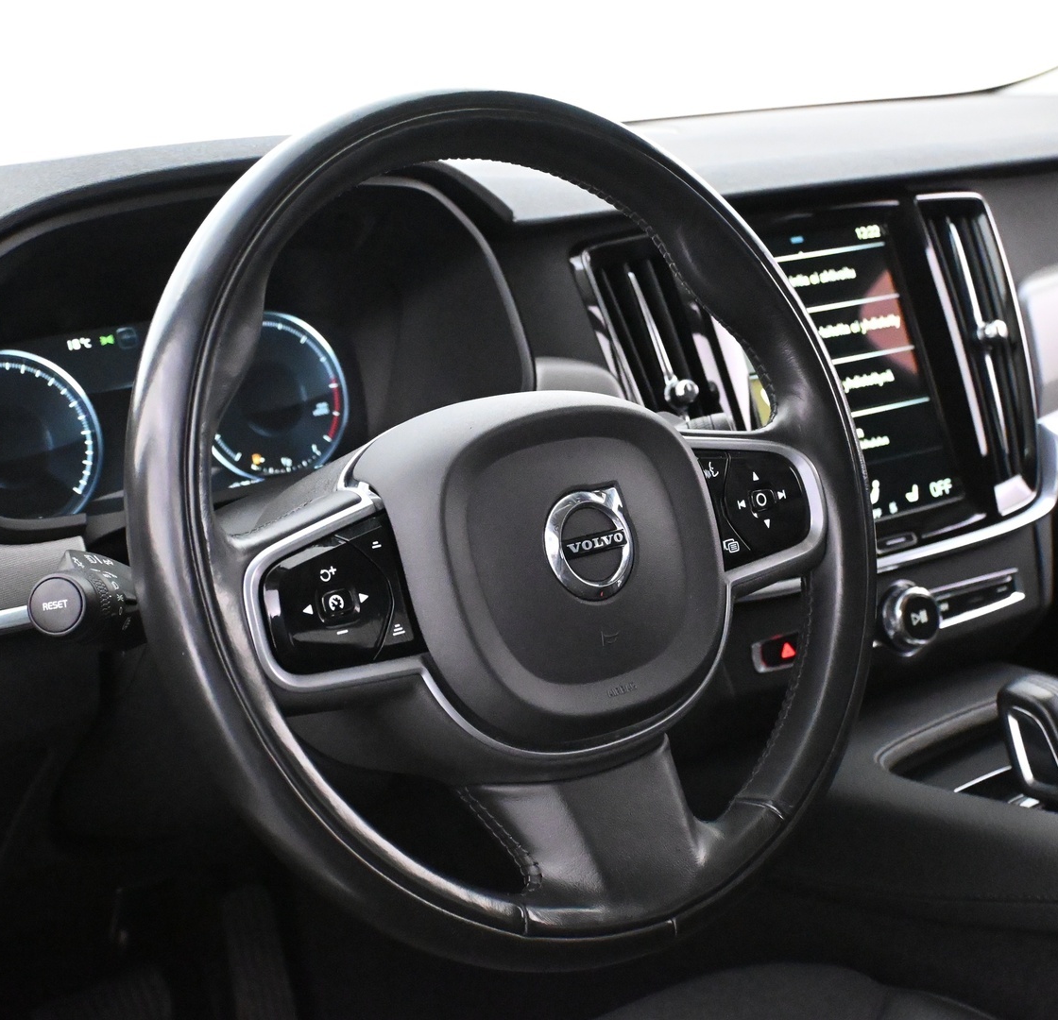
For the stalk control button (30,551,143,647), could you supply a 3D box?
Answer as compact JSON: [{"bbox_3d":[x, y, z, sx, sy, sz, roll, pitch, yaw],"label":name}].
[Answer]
[{"bbox_3d":[-0.179,0.037,0.708,0.040,0.040,0.055,4,8,14],"label":"stalk control button"}]

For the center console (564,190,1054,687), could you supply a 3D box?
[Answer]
[{"bbox_3d":[0.182,-0.042,1.106,0.360,0.275,0.110,-13,-1,-36],"label":"center console"}]

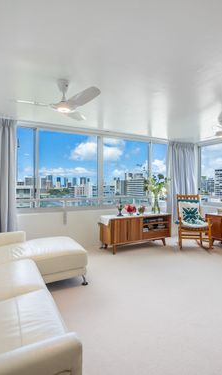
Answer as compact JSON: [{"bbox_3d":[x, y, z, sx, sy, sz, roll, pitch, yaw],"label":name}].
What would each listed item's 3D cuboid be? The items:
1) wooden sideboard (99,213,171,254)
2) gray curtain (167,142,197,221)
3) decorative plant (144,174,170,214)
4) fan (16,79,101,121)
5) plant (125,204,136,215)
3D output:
[{"bbox_3d":[0.546,0.931,4.303,1.450,0.650,0.480,0,0,-25],"label":"wooden sideboard"},{"bbox_3d":[1.833,-0.129,5.106,0.919,2.070,0.180,0,0,-25],"label":"gray curtain"},{"bbox_3d":[1.020,0.180,4.530,0.530,0.870,0.450,0,0,-25],"label":"decorative plant"},{"bbox_3d":[-0.540,-1.029,2.270,1.000,0.345,0.960,0,0,-25],"label":"fan"},{"bbox_3d":[0.405,0.492,4.200,0.220,0.235,0.200,0,0,-25],"label":"plant"}]

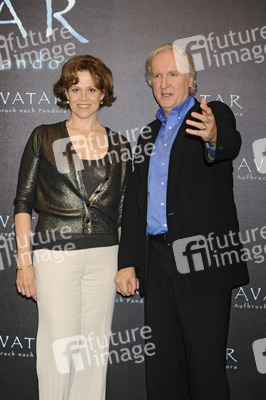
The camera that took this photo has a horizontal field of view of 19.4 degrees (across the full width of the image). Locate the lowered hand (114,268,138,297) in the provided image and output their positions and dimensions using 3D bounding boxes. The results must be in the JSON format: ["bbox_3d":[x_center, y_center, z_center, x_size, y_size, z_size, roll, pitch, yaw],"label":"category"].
[{"bbox_3d":[-0.026,0.319,3.060,0.093,0.125,0.090,1,4,9],"label":"lowered hand"}]

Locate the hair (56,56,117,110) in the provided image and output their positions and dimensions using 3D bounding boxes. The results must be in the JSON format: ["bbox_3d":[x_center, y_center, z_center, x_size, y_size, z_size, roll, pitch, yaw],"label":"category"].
[{"bbox_3d":[-0.196,-0.488,3.200,0.240,0.215,0.225,1,3,-2],"label":"hair"}]

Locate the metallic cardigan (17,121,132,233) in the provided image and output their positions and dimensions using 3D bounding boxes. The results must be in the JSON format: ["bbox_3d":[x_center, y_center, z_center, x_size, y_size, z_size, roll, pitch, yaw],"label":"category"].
[{"bbox_3d":[-0.243,-0.093,3.200,0.480,0.460,0.270,1,3,-8],"label":"metallic cardigan"}]

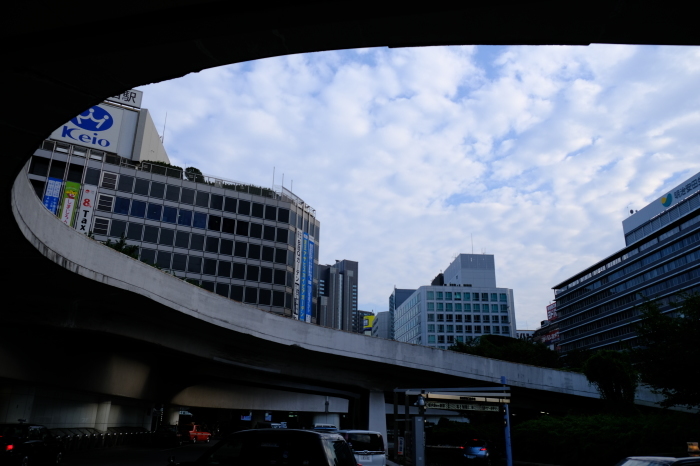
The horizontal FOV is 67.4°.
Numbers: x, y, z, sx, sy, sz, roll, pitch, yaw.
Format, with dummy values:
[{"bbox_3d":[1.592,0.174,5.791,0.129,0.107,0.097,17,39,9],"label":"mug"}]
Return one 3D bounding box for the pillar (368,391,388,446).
[{"bbox_3d":[1.653,11.180,30.437,1.150,3.700,1.150,1,-18,0],"label":"pillar"}]

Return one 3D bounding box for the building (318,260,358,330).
[{"bbox_3d":[-18.291,103.996,543.916,34.000,146.000,45.000,11,-21,-27],"label":"building"}]

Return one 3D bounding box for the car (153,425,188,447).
[{"bbox_3d":[-13.882,15.581,40.465,1.700,1.520,4.700,2,-18,-3],"label":"car"}]

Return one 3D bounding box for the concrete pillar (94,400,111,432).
[{"bbox_3d":[-23.091,17.135,48.953,1.200,3.000,1.200,11,-21,-28],"label":"concrete pillar"}]

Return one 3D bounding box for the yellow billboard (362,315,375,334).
[{"bbox_3d":[10.893,53.684,308.946,8.500,10.000,1.000,-5,-20,19],"label":"yellow billboard"}]

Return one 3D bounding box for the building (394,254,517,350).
[{"bbox_3d":[38.331,39.430,199.862,33.370,53.000,46.520,2,-18,-4],"label":"building"}]

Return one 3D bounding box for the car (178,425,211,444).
[{"bbox_3d":[-13.661,17.325,45.367,1.700,1.520,4.700,-2,-19,9],"label":"car"}]

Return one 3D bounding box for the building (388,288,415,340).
[{"bbox_3d":[28.687,53.275,241.166,18.000,52.500,18.000,2,-18,-3],"label":"building"}]

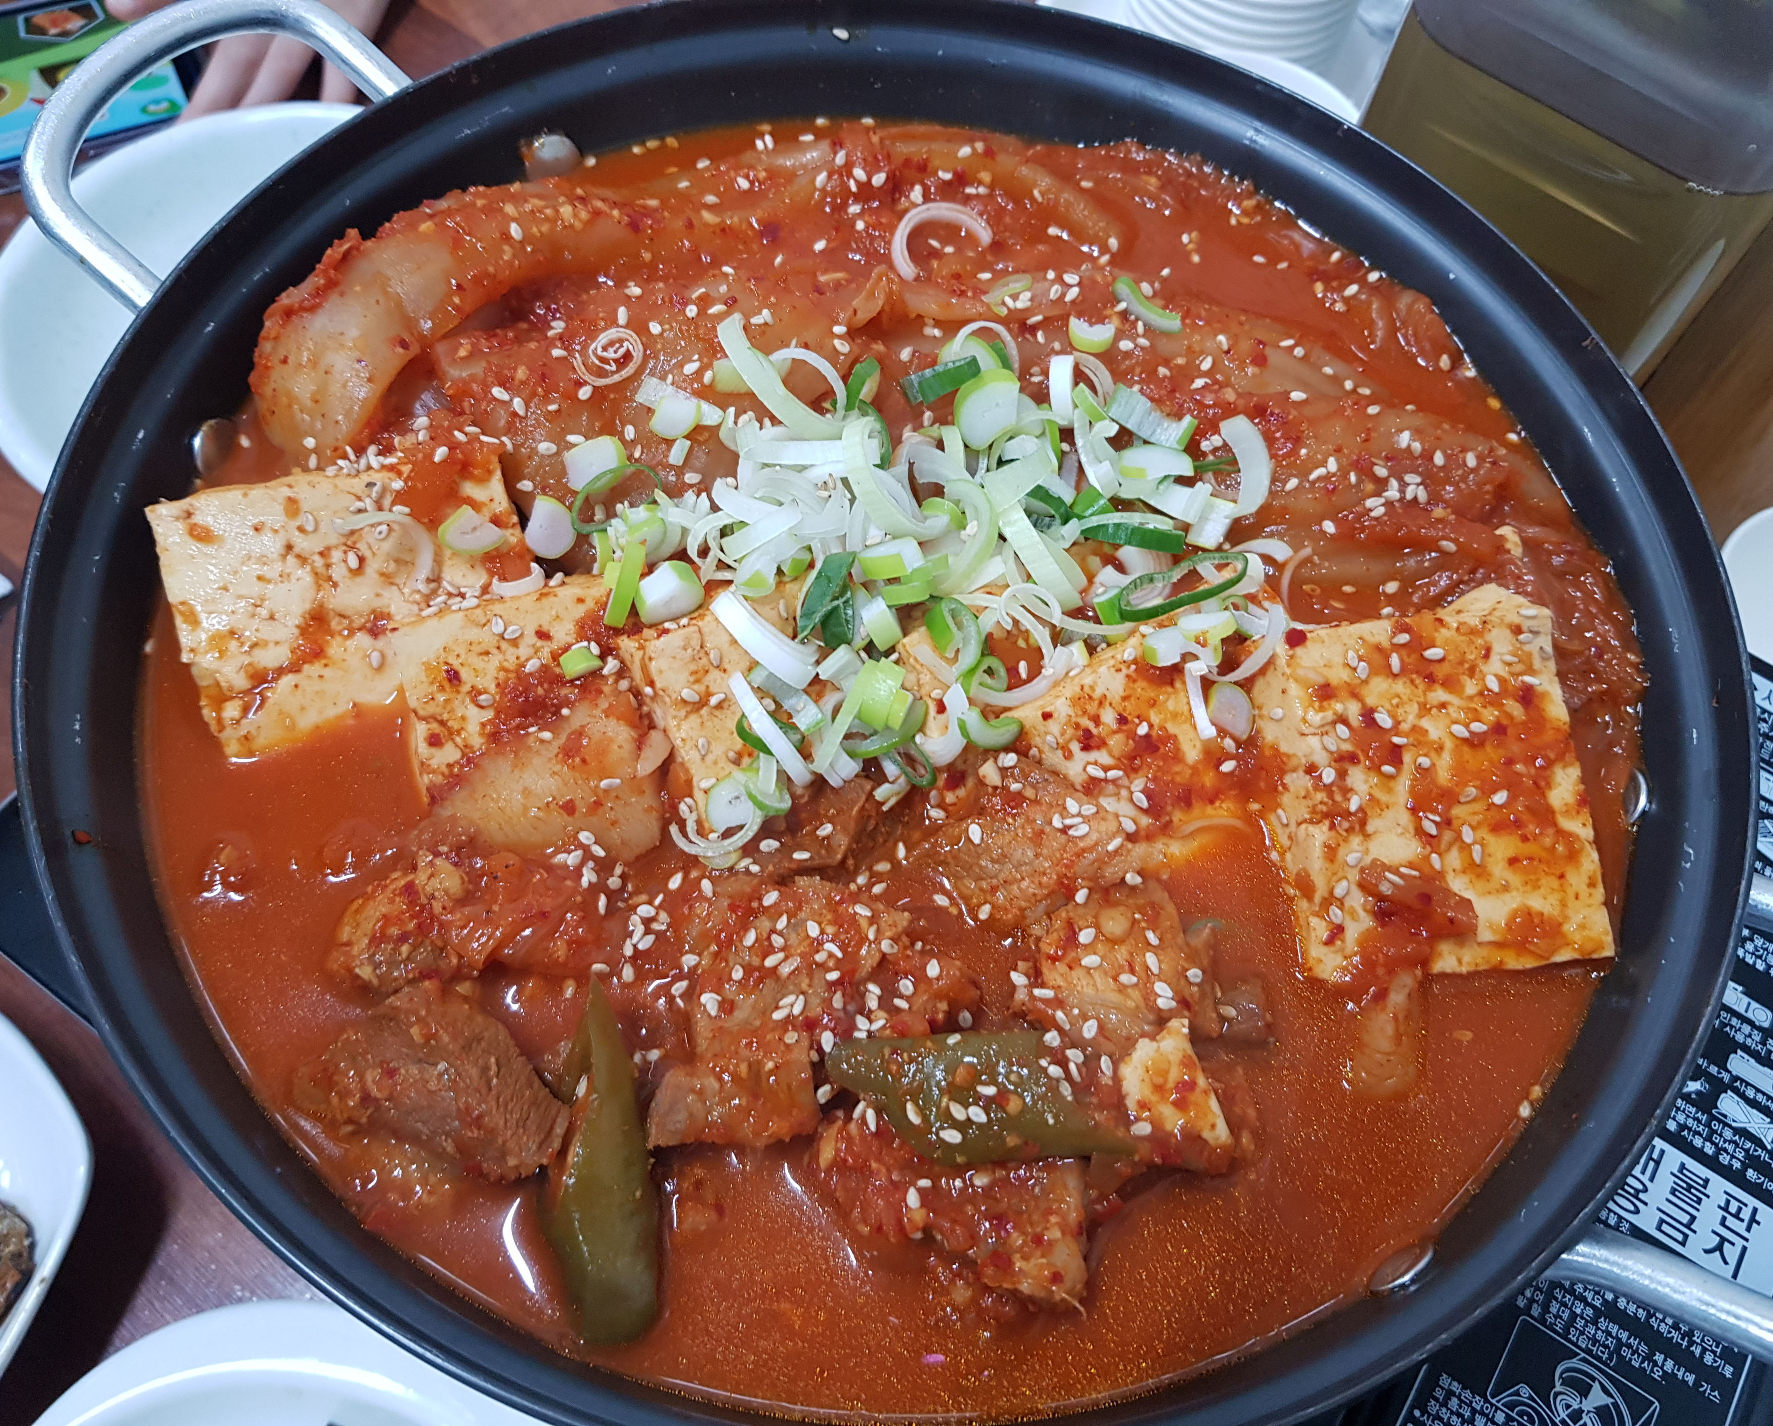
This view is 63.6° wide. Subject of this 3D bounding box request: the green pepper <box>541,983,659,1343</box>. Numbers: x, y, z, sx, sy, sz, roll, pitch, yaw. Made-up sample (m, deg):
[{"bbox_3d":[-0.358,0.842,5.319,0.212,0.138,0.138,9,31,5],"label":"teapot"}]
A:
[{"bbox_3d":[-0.040,0.063,0.202,0.015,0.015,0.050,-5,63,-7],"label":"green pepper"}]

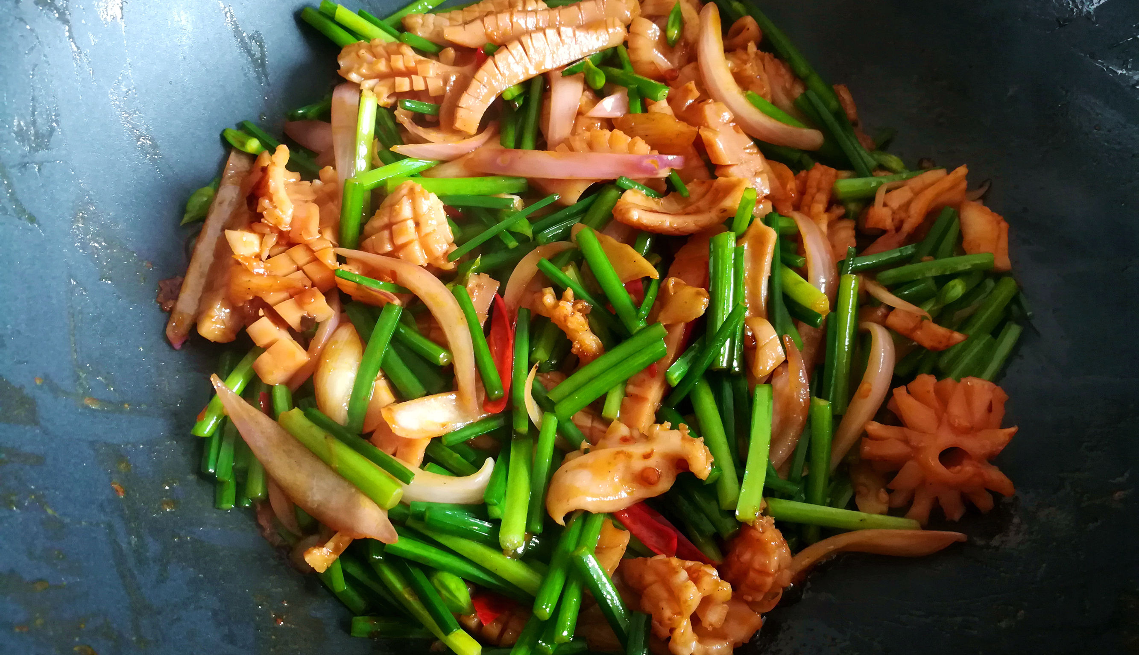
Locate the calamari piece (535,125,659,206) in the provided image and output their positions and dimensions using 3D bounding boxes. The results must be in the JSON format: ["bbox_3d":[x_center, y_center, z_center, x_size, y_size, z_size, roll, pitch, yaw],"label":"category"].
[{"bbox_3d":[0.009,-0.055,0.295,0.041,0.018,0.022,-1,64,0],"label":"calamari piece"}]

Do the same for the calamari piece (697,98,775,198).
[{"bbox_3d":[0.056,-0.061,0.292,0.016,0.013,0.034,-21,66,-10],"label":"calamari piece"}]

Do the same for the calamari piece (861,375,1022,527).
[{"bbox_3d":[0.112,0.037,0.262,0.045,0.024,0.043,-6,69,18],"label":"calamari piece"}]

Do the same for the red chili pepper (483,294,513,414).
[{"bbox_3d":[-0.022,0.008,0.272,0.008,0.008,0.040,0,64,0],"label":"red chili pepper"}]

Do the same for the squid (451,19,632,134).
[{"bbox_3d":[-0.010,-0.089,0.302,0.064,0.017,0.020,-34,69,-15],"label":"squid"}]

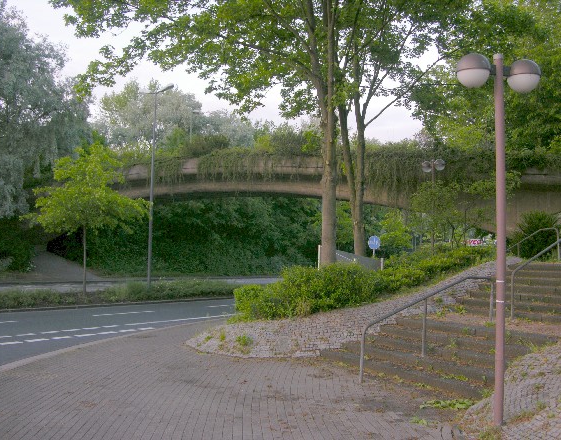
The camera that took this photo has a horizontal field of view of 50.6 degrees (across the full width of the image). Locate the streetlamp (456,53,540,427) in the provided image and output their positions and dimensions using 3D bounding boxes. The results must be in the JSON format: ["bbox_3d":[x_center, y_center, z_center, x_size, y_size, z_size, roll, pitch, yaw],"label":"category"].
[{"bbox_3d":[2.400,0.180,6.528,0.920,4.060,0.370,2,-4,-14],"label":"streetlamp"}]

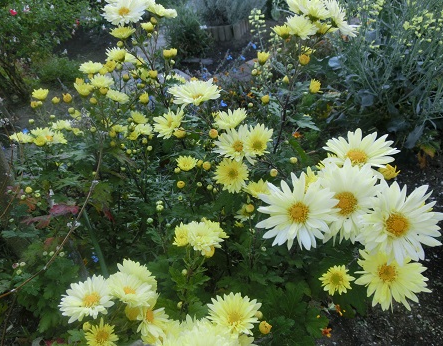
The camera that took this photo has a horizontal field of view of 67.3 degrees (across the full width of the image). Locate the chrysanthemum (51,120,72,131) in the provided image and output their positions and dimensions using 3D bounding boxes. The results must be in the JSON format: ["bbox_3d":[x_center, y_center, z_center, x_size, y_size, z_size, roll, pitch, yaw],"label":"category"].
[{"bbox_3d":[-0.346,-0.103,0.720,0.043,0.018,0.043,0,35,0],"label":"chrysanthemum"}]

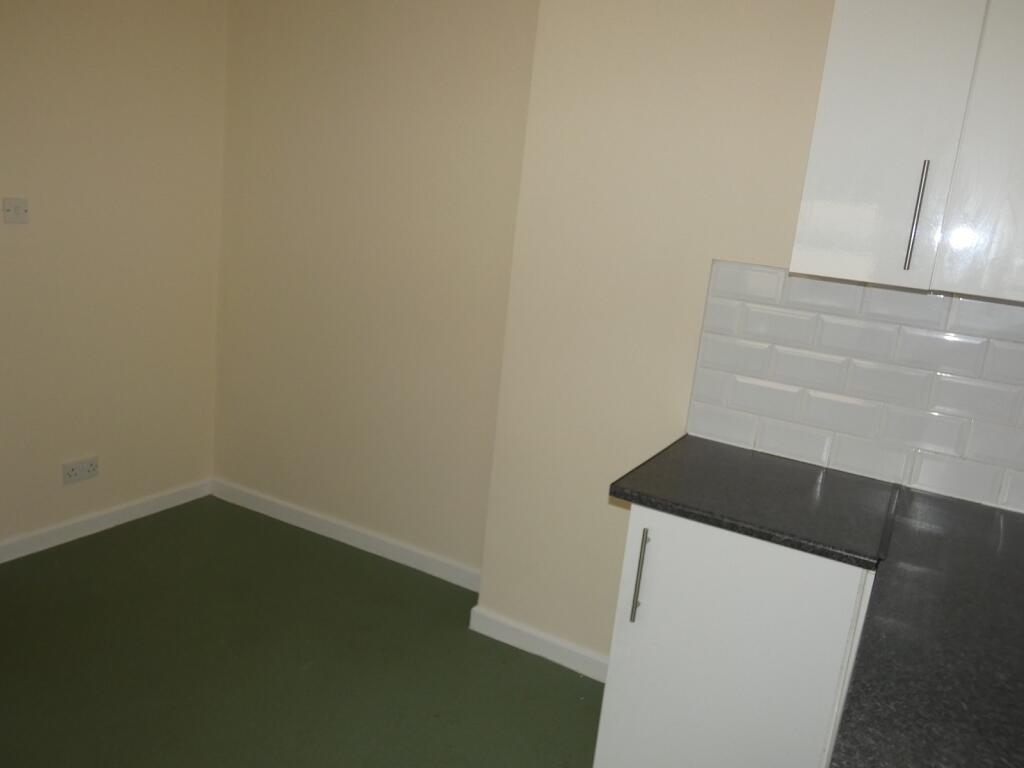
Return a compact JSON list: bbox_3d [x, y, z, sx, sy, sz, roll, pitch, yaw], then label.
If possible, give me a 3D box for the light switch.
[{"bbox_3d":[-1.775,-0.617,2.750,0.012,0.086,0.086,13,14,28],"label":"light switch"}]

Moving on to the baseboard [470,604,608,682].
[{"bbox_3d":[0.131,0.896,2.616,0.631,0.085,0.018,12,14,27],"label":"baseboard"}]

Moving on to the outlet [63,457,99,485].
[{"bbox_3d":[-1.730,0.352,3.091,0.012,0.086,0.146,12,14,27],"label":"outlet"}]

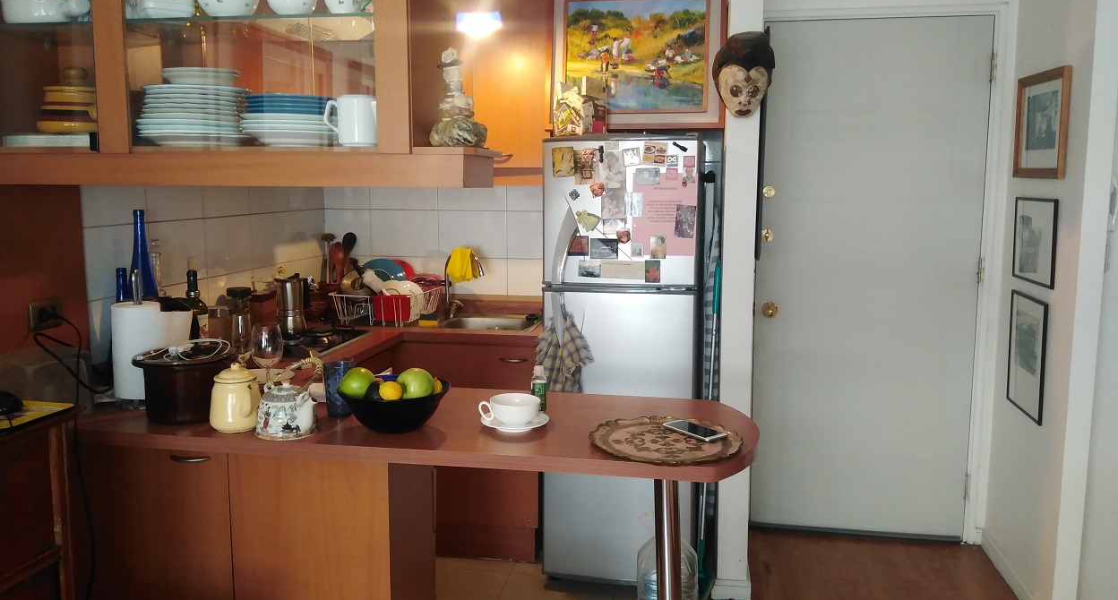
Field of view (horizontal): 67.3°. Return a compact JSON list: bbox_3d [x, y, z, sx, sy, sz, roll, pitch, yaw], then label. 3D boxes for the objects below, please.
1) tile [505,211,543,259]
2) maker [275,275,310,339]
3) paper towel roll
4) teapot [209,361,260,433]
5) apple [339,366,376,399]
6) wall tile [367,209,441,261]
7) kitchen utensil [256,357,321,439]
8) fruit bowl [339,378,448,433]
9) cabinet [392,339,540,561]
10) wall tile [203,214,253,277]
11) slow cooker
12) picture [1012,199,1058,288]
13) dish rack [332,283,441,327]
[{"bbox_3d":[-0.077,-0.270,3.513,0.290,0.200,0.010,1,8,11],"label":"tile"},{"bbox_3d":[-0.900,0.020,2.820,0.101,0.202,0.136,7,10,44],"label":"maker"},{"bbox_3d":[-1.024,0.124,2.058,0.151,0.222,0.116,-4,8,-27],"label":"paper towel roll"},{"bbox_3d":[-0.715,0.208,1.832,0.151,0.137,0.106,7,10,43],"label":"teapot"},{"bbox_3d":[-0.449,0.189,1.875,0.079,0.075,0.079,1,8,11],"label":"apple"},{"bbox_3d":[-0.665,-0.287,3.628,0.304,0.200,0.010,1,8,11],"label":"wall tile"},{"bbox_3d":[-0.575,0.203,1.776,0.151,0.162,0.131,5,9,33],"label":"kitchen utensil"},{"bbox_3d":[-0.364,0.240,1.878,0.246,0.093,0.246,0,8,0],"label":"fruit bowl"},{"bbox_3d":[-0.275,0.539,3.390,0.505,0.843,0.576,1,7,11],"label":"cabinet"},{"bbox_3d":[-1.173,-0.195,2.981,0.010,0.200,0.292,1,8,11],"label":"wall tile"},{"bbox_3d":[-0.877,0.191,1.977,0.222,0.165,0.222,1,8,11],"label":"slow cooker"},{"bbox_3d":[1.585,-0.198,2.806,0.022,0.281,0.379,1,7,11],"label":"picture"},{"bbox_3d":[-0.679,0.018,3.373,0.338,0.126,0.374,1,7,11],"label":"dish rack"}]

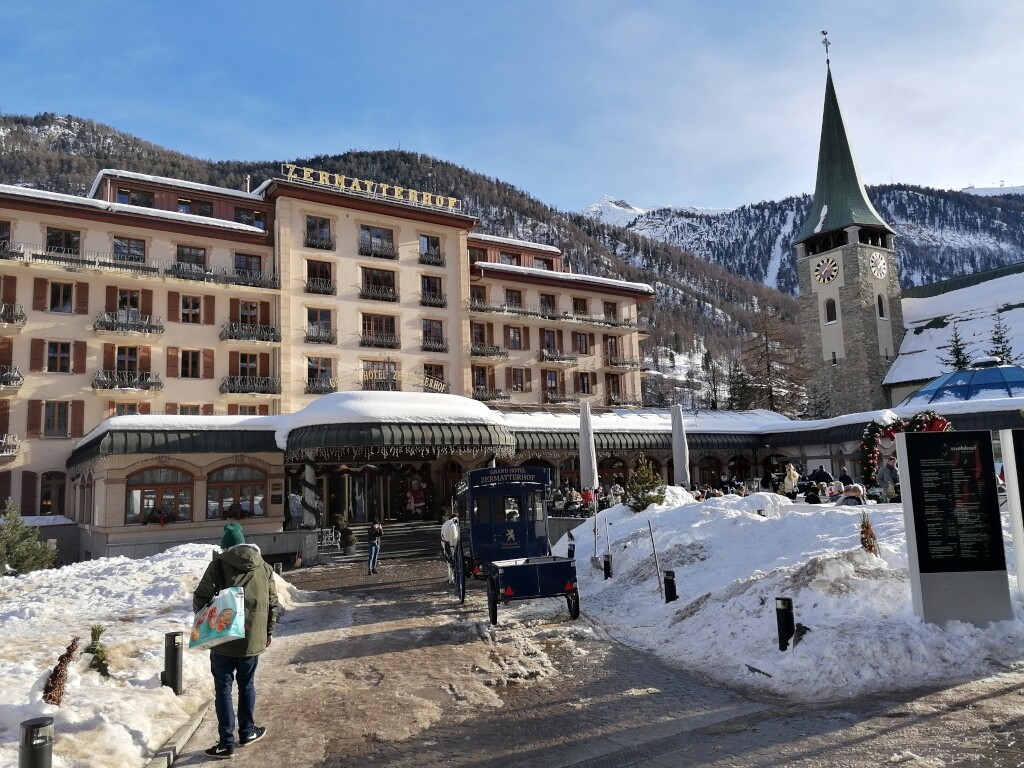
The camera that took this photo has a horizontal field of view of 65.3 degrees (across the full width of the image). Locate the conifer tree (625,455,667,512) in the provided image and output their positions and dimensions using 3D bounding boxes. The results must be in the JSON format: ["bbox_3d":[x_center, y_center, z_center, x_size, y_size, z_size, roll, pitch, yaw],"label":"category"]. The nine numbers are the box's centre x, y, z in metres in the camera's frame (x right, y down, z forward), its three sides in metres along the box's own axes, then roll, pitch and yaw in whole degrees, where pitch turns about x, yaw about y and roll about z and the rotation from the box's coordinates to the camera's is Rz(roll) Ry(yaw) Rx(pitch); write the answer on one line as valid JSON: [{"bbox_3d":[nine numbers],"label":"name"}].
[{"bbox_3d":[4.686,3.583,27.869,1.450,2.100,1.450,-2,-7,0],"label":"conifer tree"}]

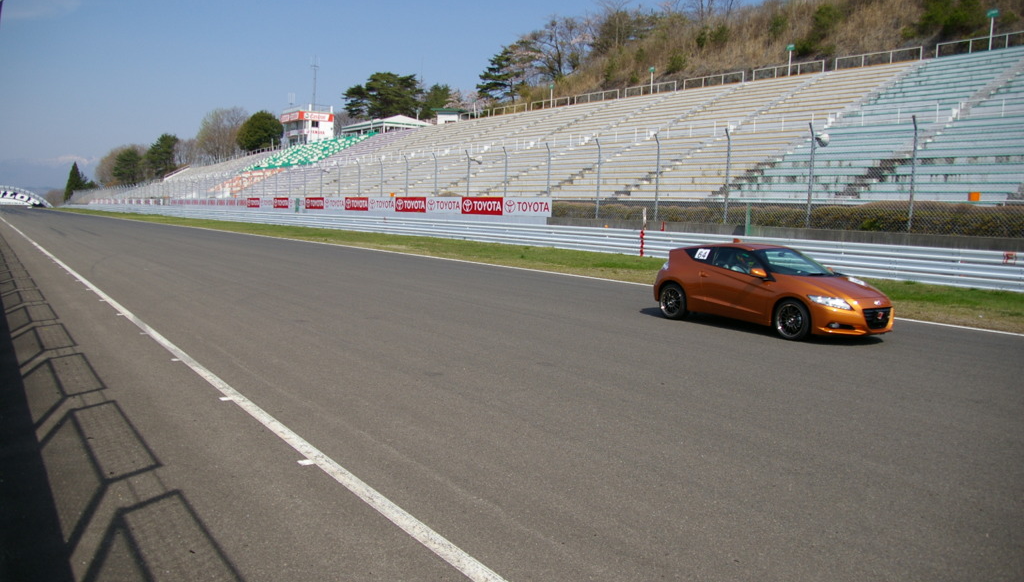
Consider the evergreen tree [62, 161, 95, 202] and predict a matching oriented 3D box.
[{"bbox_3d":[-138.960,-34.753,246.142,9.300,14.000,8.800,-3,7,-29],"label":"evergreen tree"}]

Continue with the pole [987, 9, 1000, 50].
[{"bbox_3d":[27.484,-14.912,44.093,0.250,2.450,0.600,-4,8,-35],"label":"pole"}]

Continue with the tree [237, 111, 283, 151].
[{"bbox_3d":[-58.014,-36.040,176.764,11.200,10.600,10.800,-1,7,-18],"label":"tree"}]

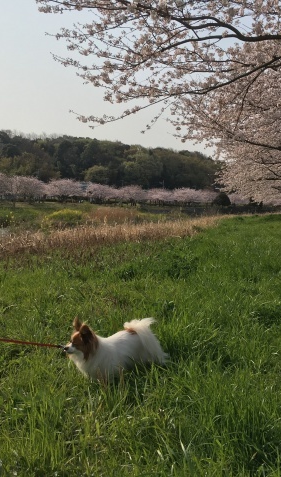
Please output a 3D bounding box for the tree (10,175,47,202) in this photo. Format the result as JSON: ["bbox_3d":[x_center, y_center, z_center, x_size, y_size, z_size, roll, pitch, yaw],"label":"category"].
[{"bbox_3d":[-21.837,-9.593,104.000,7.300,5.500,7.300,0,4,0],"label":"tree"}]

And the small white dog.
[{"bbox_3d":[-0.143,0.660,3.050,0.550,0.410,0.210,-1,4,-17],"label":"small white dog"}]

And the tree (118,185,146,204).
[{"bbox_3d":[-2.040,-11.091,136.000,7.400,5.300,7.400,0,4,0],"label":"tree"}]

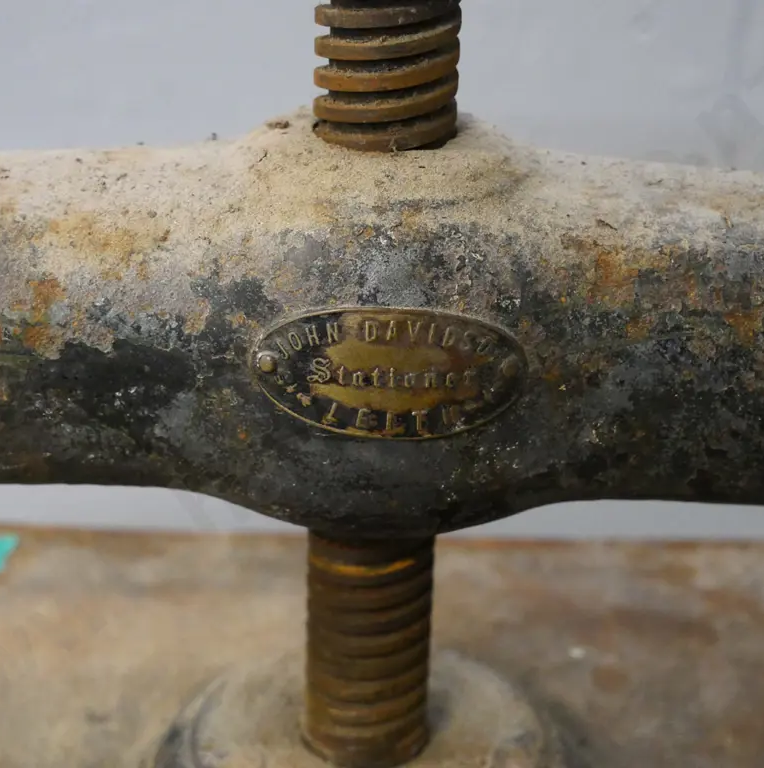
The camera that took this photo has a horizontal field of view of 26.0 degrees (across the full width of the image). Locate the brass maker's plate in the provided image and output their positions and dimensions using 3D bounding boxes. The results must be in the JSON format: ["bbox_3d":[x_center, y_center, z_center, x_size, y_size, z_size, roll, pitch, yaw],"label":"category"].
[{"bbox_3d":[0.002,-0.003,0.385,0.064,0.032,0.007,2,18,0],"label":"brass maker's plate"}]

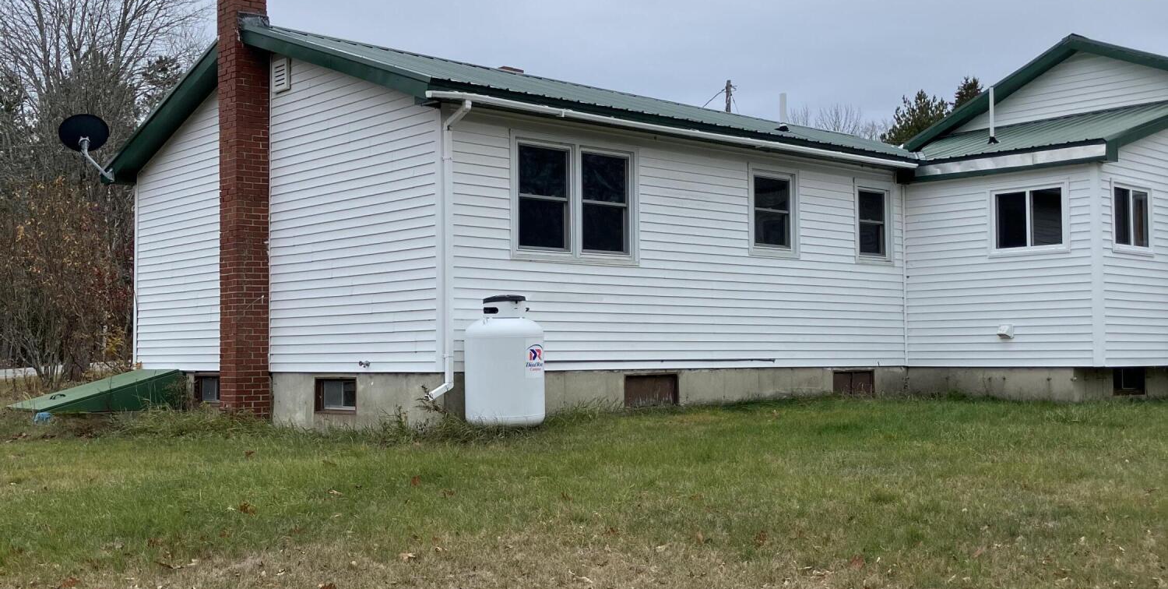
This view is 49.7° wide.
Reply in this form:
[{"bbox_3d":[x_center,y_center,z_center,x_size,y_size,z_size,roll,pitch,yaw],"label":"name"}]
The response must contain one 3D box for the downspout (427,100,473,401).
[{"bbox_3d":[-1.251,-0.416,11.936,0.290,2.840,0.440,2,-4,-41],"label":"downspout"}]

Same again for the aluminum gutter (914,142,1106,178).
[{"bbox_3d":[5.259,-1.644,15.719,0.100,0.140,2.570,2,-4,-42],"label":"aluminum gutter"}]

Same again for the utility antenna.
[{"bbox_3d":[-6.913,-2.045,17.500,0.760,0.950,0.620,1,-3,-22],"label":"utility antenna"}]

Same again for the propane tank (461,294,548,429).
[{"bbox_3d":[-0.749,0.640,11.970,0.760,1.258,0.760,0,-3,0],"label":"propane tank"}]

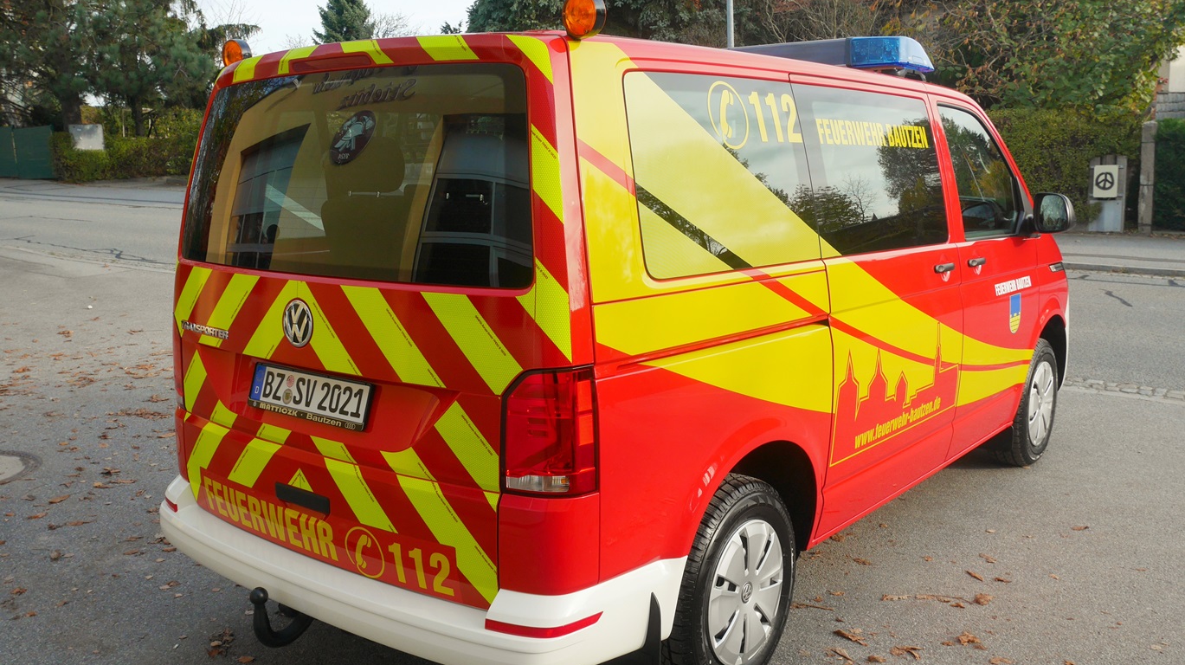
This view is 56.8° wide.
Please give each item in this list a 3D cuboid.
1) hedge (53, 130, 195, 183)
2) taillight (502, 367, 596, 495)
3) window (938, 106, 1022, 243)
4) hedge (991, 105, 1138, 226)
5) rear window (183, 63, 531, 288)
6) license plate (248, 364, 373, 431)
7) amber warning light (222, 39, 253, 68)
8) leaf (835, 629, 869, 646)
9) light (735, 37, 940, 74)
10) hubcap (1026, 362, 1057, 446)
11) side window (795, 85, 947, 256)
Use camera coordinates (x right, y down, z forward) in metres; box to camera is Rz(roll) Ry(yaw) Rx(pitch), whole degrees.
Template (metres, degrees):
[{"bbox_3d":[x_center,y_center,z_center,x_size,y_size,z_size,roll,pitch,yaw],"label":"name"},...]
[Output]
[{"bbox_3d":[-15.720,-5.898,36.741,5.164,1.668,1.390,1,11,18],"label":"hedge"},{"bbox_3d":[-0.112,0.239,2.667,0.215,0.325,0.165,7,12,37],"label":"taillight"},{"bbox_3d":[1.703,-0.702,4.820,0.050,0.590,0.860,-8,3,36],"label":"window"},{"bbox_3d":[7.573,-2.832,18.851,3.600,2.000,1.000,7,13,39],"label":"hedge"},{"bbox_3d":[-0.740,-0.452,3.072,1.510,0.575,0.115,7,-2,37],"label":"rear window"},{"bbox_3d":[-0.810,0.185,3.140,0.528,0.136,0.020,7,-8,38],"label":"license plate"},{"bbox_3d":[-1.197,-0.942,3.707,0.120,0.123,0.047,6,12,34],"label":"amber warning light"},{"bbox_3d":[0.914,1.078,3.877,0.132,0.020,0.034,8,14,43],"label":"leaf"},{"bbox_3d":[0.825,-1.233,4.991,1.360,0.136,0.308,7,13,38],"label":"light"},{"bbox_3d":[2.309,0.366,5.671,0.055,0.440,0.440,7,12,37],"label":"hubcap"},{"bbox_3d":[1.027,-0.579,3.939,0.035,0.580,1.071,-9,1,39],"label":"side window"}]

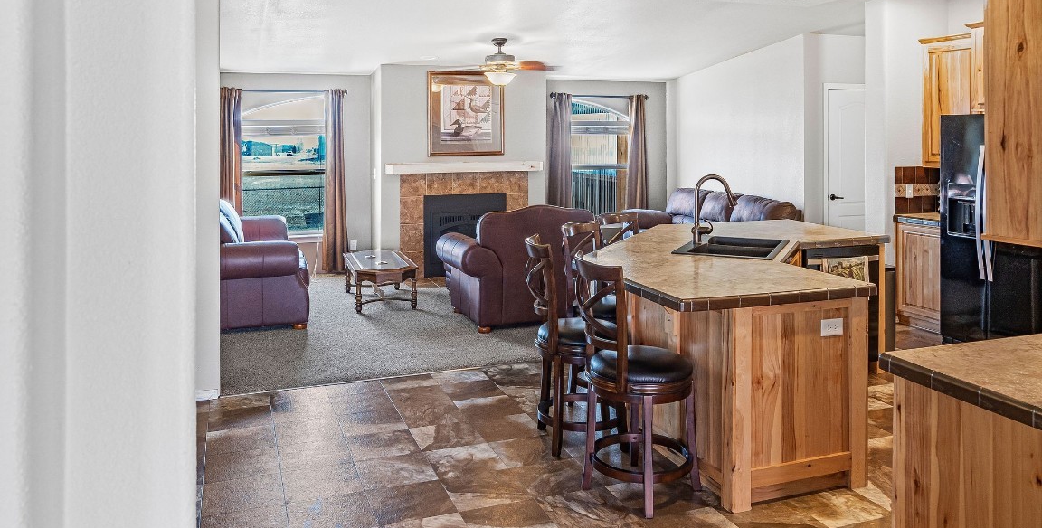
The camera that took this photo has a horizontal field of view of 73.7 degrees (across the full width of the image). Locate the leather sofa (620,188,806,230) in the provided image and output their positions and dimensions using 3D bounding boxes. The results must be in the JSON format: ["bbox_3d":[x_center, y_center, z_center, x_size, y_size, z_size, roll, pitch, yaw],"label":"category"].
[{"bbox_3d":[2.138,-0.346,8.004,1.000,0.900,2.200,-3,7,-22],"label":"leather sofa"}]

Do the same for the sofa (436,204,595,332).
[{"bbox_3d":[-0.016,-0.056,6.206,1.380,1.000,1.000,-3,7,-22],"label":"sofa"}]

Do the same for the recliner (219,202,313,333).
[{"bbox_3d":[-2.599,-0.091,6.446,1.000,0.970,2.000,-3,7,-22],"label":"recliner"}]

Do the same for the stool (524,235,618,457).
[{"bbox_3d":[0.300,0.403,3.650,0.530,1.050,0.480,-1,7,-7],"label":"stool"}]

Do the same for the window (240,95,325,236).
[{"bbox_3d":[-2.682,-1.117,7.836,0.995,1.591,0.100,-3,7,-22],"label":"window"}]

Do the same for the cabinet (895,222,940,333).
[{"bbox_3d":[3.129,0.123,5.470,0.060,0.800,0.460,-3,7,-22],"label":"cabinet"}]

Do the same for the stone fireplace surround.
[{"bbox_3d":[-0.627,-0.505,8.051,1.569,1.190,0.150,-3,7,-22],"label":"stone fireplace surround"}]

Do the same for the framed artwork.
[{"bbox_3d":[-0.620,-1.735,8.043,0.934,0.964,0.050,-3,7,-22],"label":"framed artwork"}]

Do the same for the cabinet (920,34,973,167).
[{"bbox_3d":[3.523,-1.299,5.641,0.340,1.040,0.500,-3,7,-22],"label":"cabinet"}]

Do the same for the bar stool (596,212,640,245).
[{"bbox_3d":[0.810,0.199,4.728,0.470,1.050,0.520,-6,9,-40],"label":"bar stool"}]

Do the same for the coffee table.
[{"bbox_3d":[-1.358,0.151,6.645,0.600,0.420,0.970,-3,7,-22],"label":"coffee table"}]

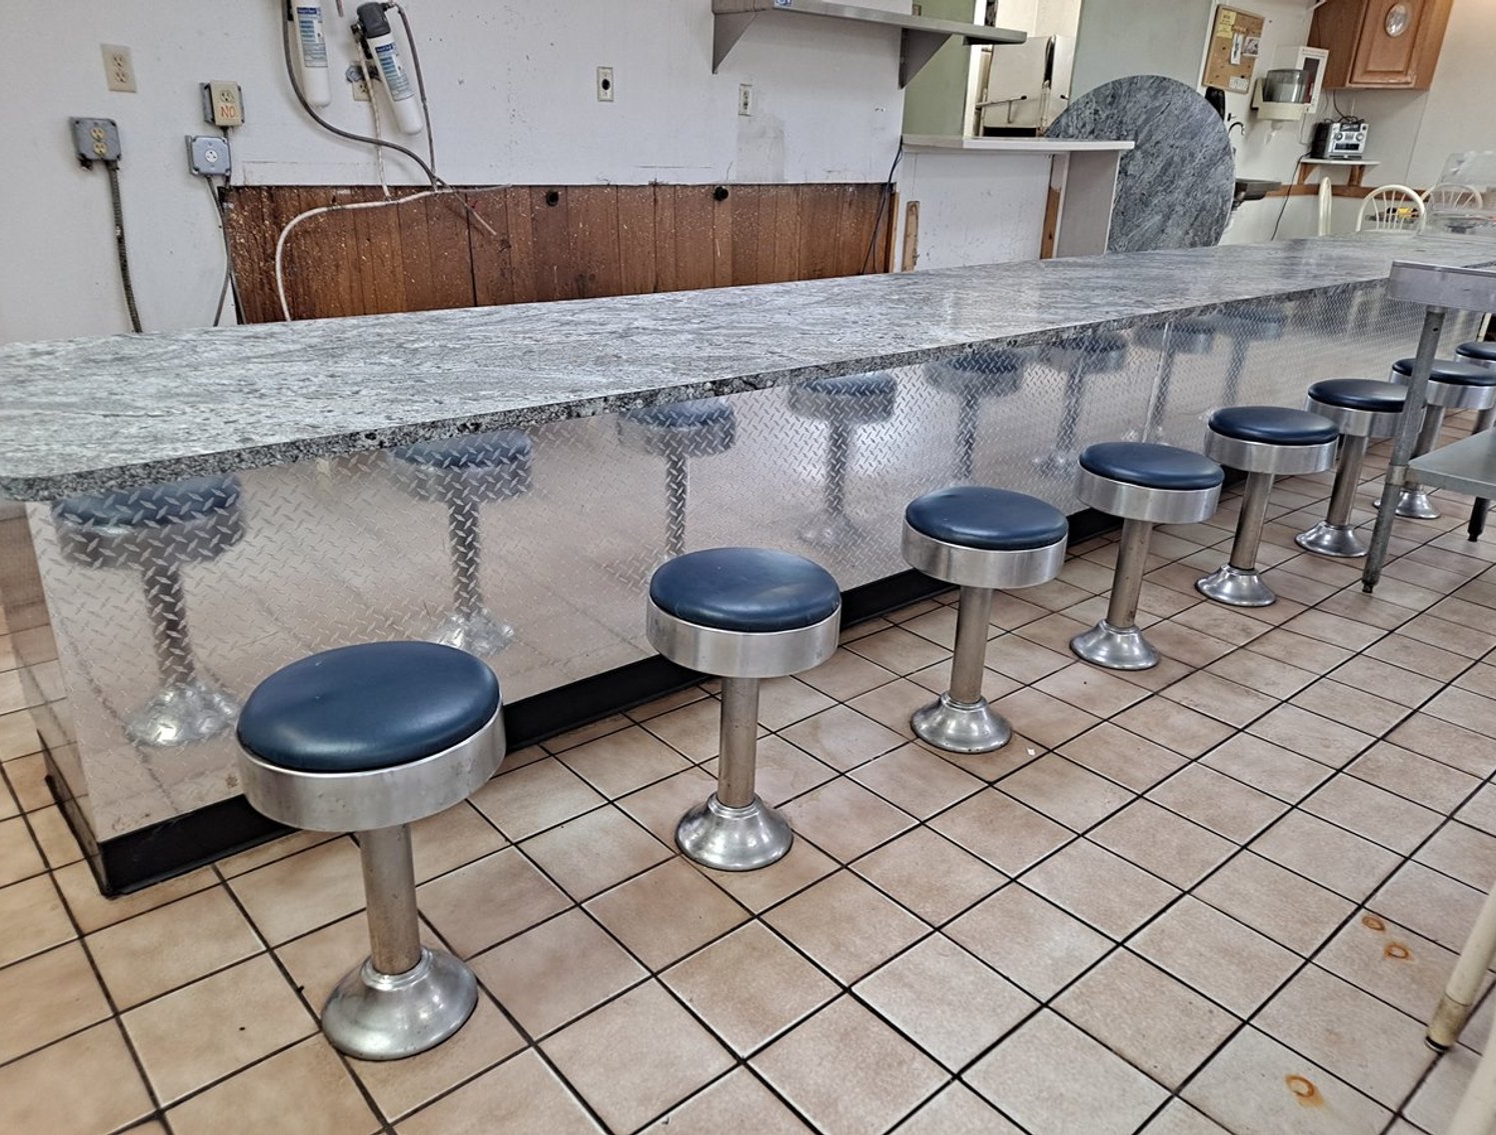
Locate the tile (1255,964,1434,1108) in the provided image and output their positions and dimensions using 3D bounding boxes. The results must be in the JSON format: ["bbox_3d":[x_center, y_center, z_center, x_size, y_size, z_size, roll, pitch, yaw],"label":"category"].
[{"bbox_3d":[0.893,0.692,1.623,0.201,0.010,0.201,-16,29,-38],"label":"tile"}]

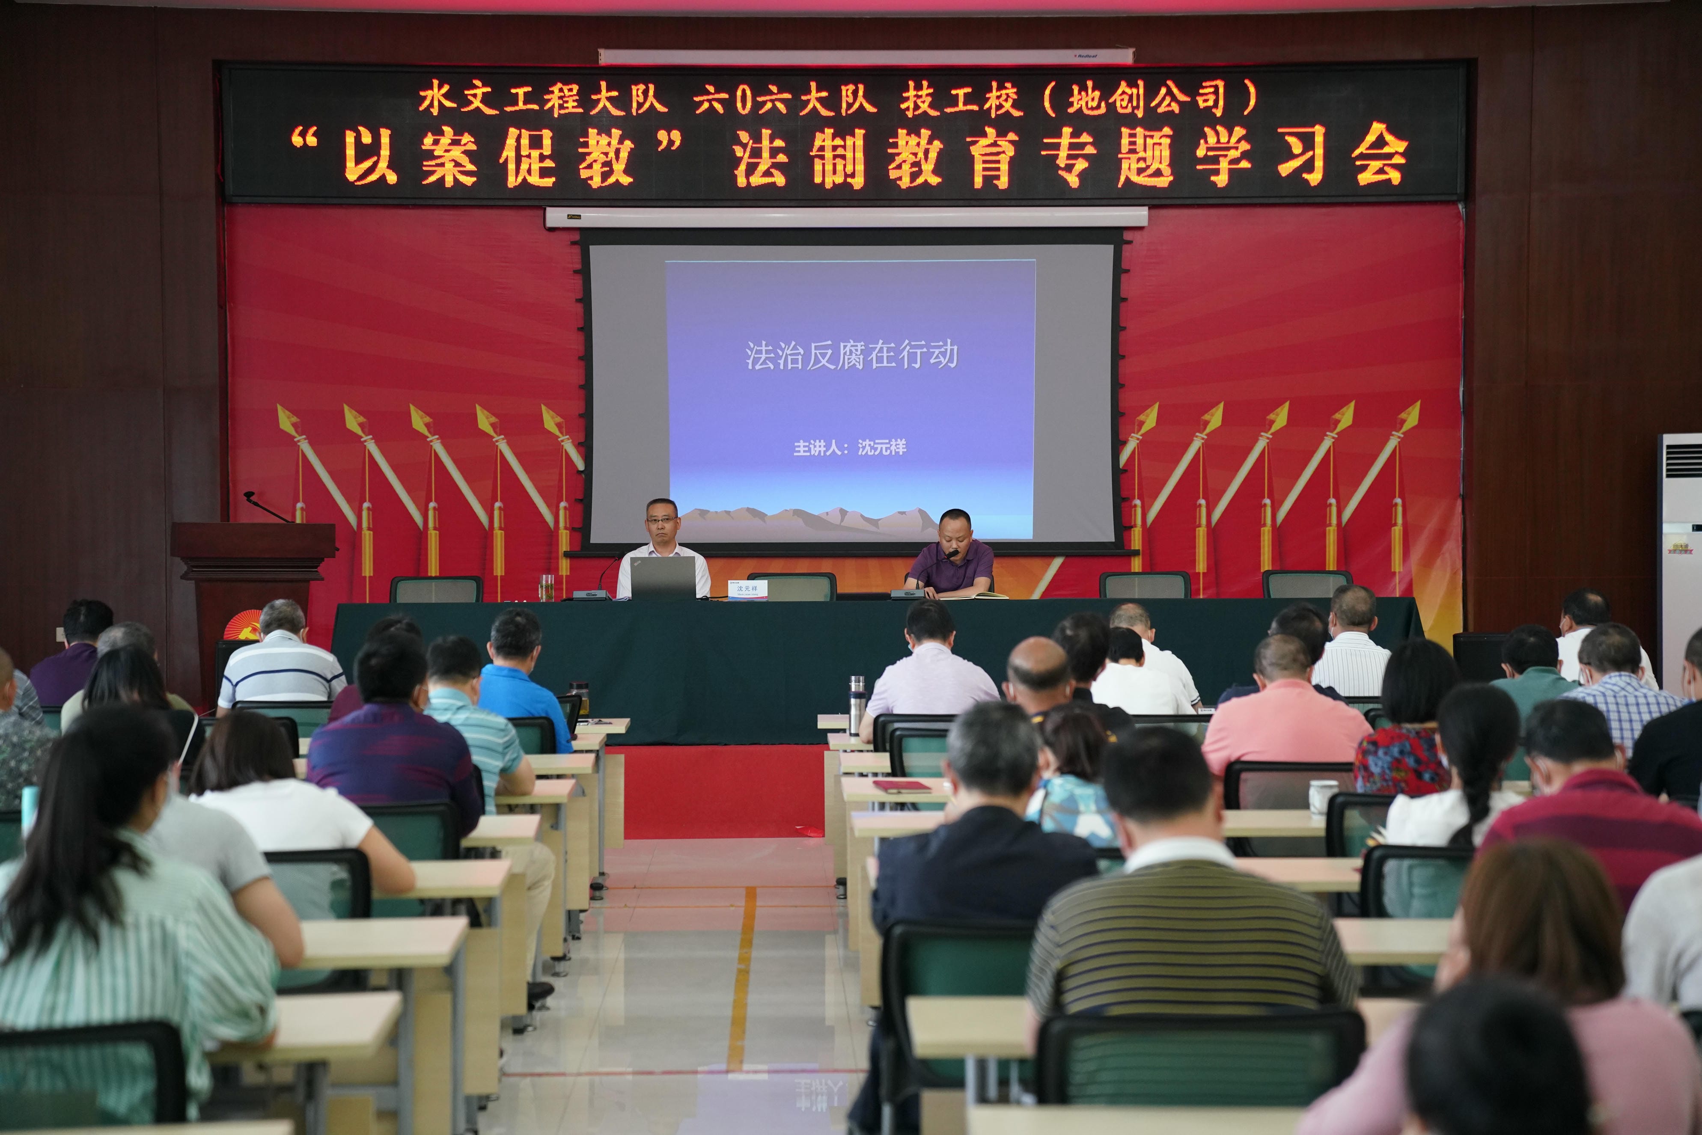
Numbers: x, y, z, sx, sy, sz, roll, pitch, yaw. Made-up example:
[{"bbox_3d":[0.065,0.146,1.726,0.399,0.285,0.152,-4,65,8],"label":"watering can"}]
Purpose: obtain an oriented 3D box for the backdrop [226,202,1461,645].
[{"bbox_3d":[-0.050,-0.827,22.500,8.406,3.308,0.080,0,0,-1],"label":"backdrop"}]

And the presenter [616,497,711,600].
[{"bbox_3d":[-0.996,0.266,17.579,0.520,1.260,0.750,0,1,-1],"label":"presenter"}]

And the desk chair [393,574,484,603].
[{"bbox_3d":[-2.246,0.481,17.950,0.510,0.880,0.550,0,0,-1],"label":"desk chair"}]

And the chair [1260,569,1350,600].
[{"bbox_3d":[2.436,0.446,17.630,0.490,0.870,0.570,0,1,-1],"label":"chair"}]

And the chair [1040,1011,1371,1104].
[{"bbox_3d":[0.526,1.099,5.316,0.510,0.850,0.550,0,1,-1],"label":"chair"}]

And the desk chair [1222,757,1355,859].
[{"bbox_3d":[1.385,1.010,10.482,0.510,0.850,0.550,0,1,-1],"label":"desk chair"}]

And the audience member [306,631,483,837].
[{"bbox_3d":[-1.314,0.821,9.470,0.520,1.286,0.780,0,0,-1],"label":"audience member"}]

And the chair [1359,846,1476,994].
[{"bbox_3d":[1.397,1.052,7.812,0.510,0.850,0.550,0,1,-1],"label":"chair"}]

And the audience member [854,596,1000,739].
[{"bbox_3d":[0.305,0.778,13.000,0.550,1.300,0.750,0,1,-1],"label":"audience member"}]

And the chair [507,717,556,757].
[{"bbox_3d":[-1.361,0.999,12.570,0.490,0.885,0.570,0,1,-4],"label":"chair"}]

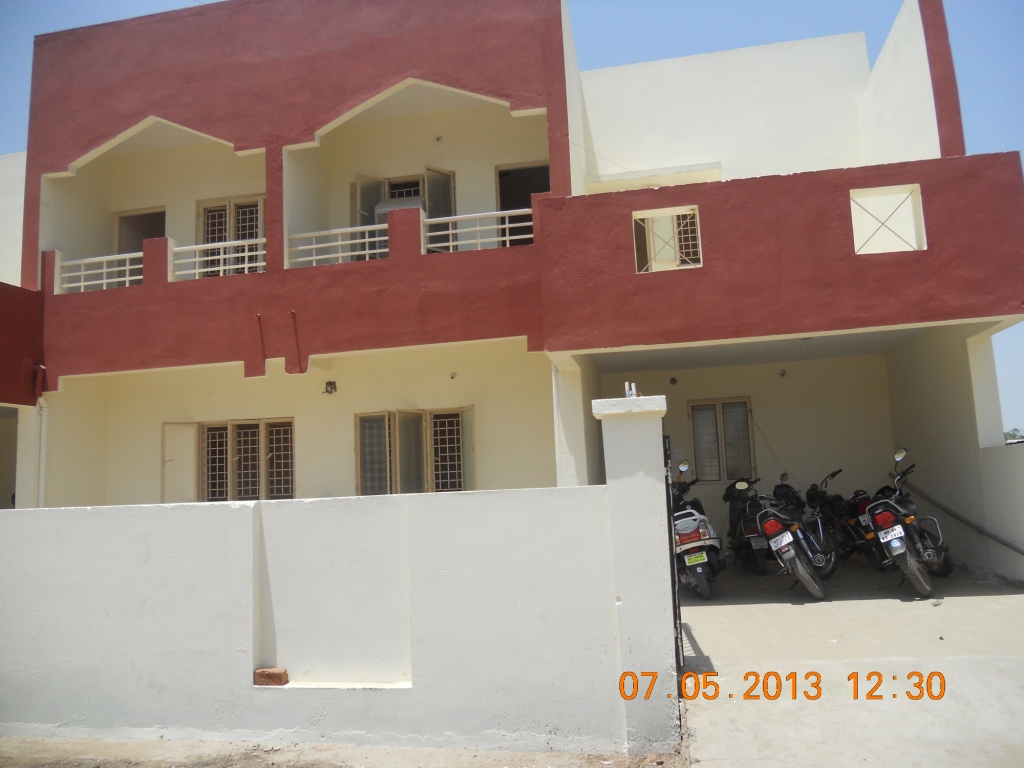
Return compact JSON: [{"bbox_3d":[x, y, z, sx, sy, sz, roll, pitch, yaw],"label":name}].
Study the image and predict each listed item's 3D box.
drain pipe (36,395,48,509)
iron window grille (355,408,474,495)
[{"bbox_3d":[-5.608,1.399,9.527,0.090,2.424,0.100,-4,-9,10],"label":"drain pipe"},{"bbox_3d":[-1.210,0.862,9.832,1.576,1.111,0.170,-4,-9,10],"label":"iron window grille"}]

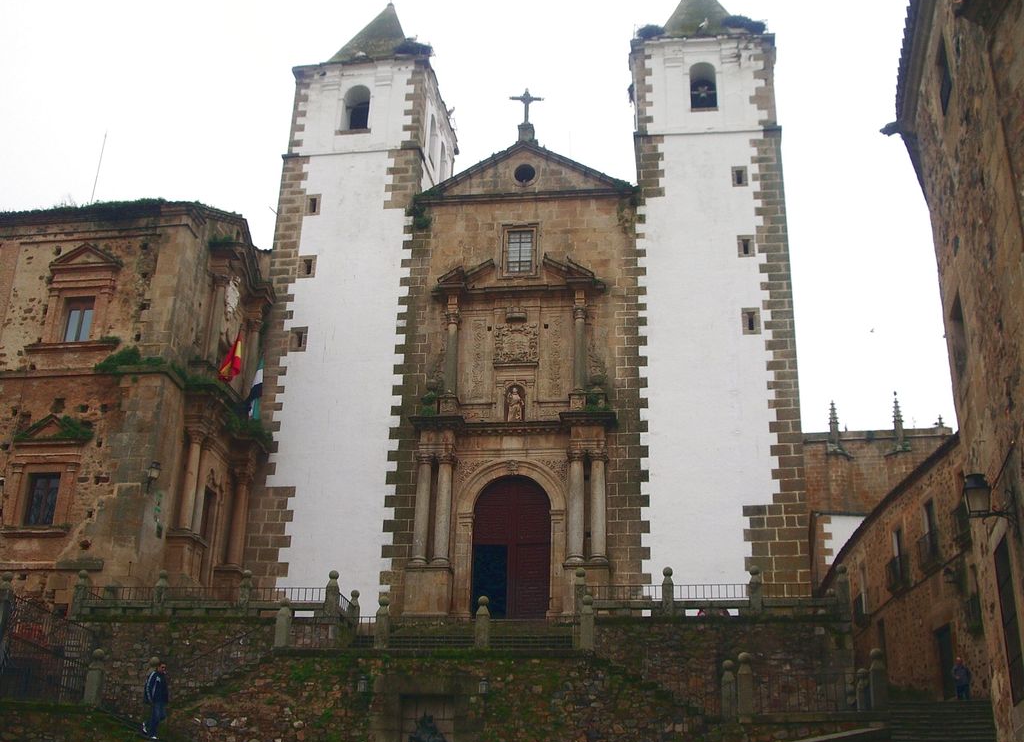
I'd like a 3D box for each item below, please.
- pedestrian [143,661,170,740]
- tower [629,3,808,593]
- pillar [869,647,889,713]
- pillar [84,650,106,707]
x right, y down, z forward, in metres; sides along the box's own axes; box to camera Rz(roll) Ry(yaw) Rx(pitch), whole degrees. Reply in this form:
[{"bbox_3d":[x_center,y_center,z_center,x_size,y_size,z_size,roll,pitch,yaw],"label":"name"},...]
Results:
[{"bbox_3d":[-8.382,7.774,28.591,0.460,1.728,0.500,-11,-25,28],"label":"pedestrian"},{"bbox_3d":[8.529,-4.266,52.108,6.050,31.600,6.700,-2,-22,8],"label":"tower"},{"bbox_3d":[7.837,6.620,26.033,0.320,1.319,0.320,-2,-24,8],"label":"pillar"},{"bbox_3d":[-9.915,7.282,28.801,0.300,1.320,0.300,-2,-22,8],"label":"pillar"}]

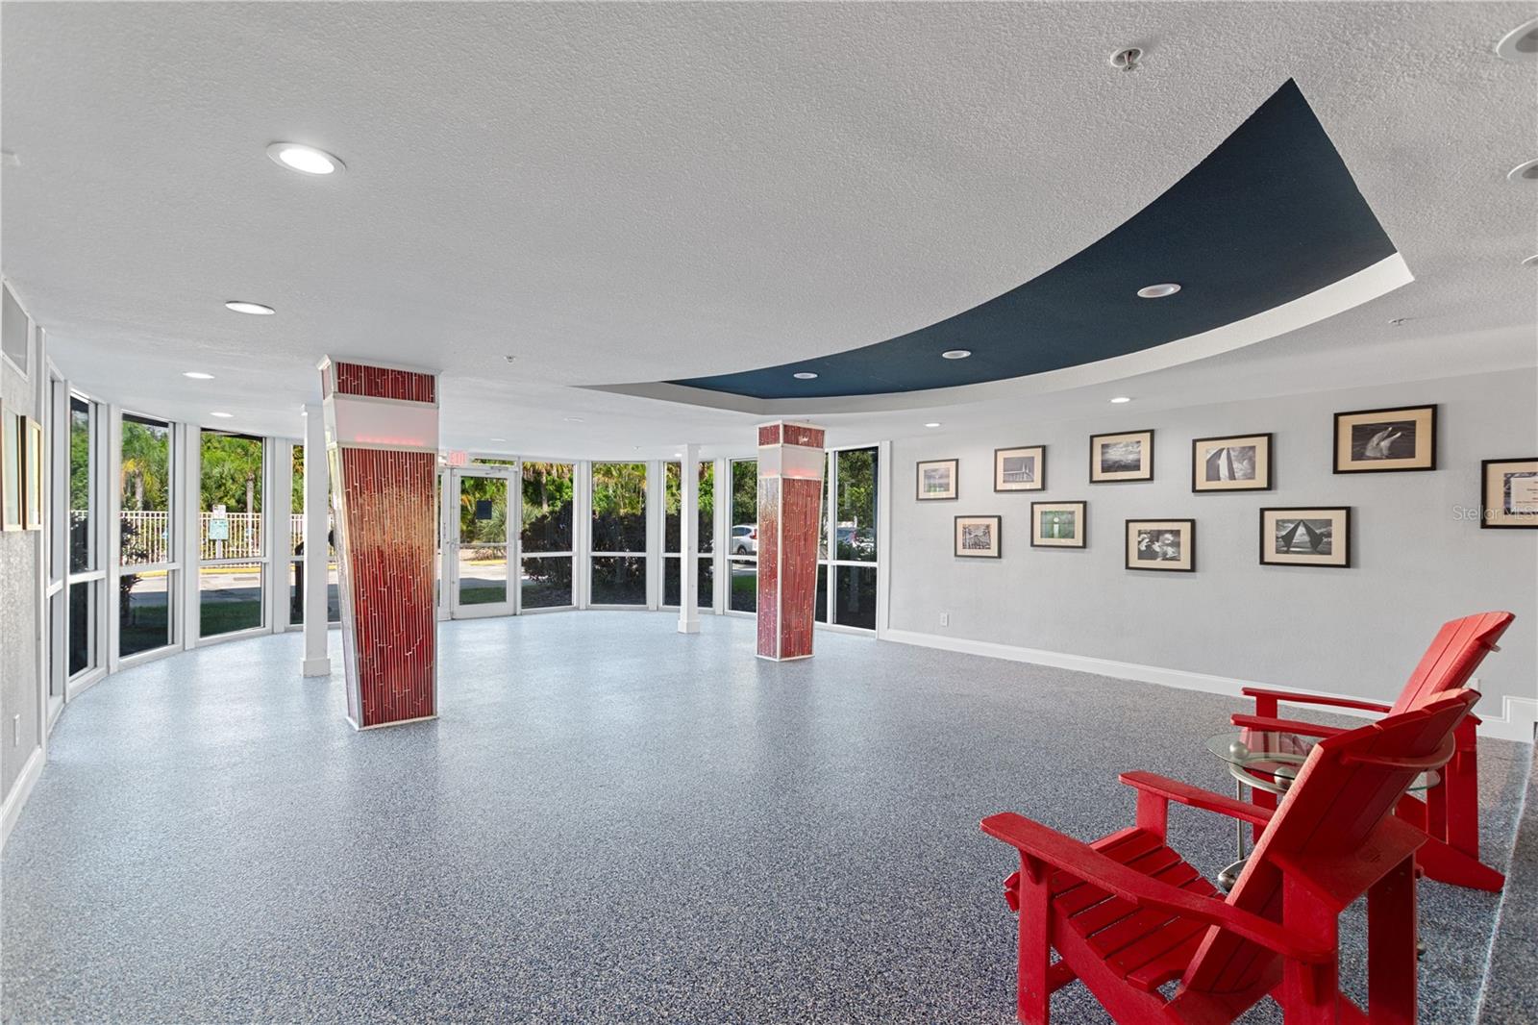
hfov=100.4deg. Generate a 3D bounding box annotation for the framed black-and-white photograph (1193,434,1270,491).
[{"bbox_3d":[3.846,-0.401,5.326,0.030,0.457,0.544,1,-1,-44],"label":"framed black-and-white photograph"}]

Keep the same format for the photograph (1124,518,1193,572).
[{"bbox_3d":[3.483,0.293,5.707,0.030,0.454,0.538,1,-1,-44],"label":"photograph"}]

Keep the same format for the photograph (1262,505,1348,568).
[{"bbox_3d":[4.173,0.191,4.999,0.030,0.475,0.547,2,-1,-43],"label":"photograph"}]

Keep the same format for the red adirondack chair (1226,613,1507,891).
[{"bbox_3d":[2.594,0.933,2.842,0.860,1.030,0.760,0,-1,37],"label":"red adirondack chair"}]

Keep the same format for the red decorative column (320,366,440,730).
[{"bbox_3d":[-2.670,0.220,4.425,0.660,2.420,0.420,2,-1,-40],"label":"red decorative column"}]

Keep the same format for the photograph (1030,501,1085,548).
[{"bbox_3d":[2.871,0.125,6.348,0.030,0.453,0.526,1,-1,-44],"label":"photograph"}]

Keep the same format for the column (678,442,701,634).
[{"bbox_3d":[-1.045,0.331,8.270,0.215,2.430,0.215,2,-1,-41],"label":"column"}]

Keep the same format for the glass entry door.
[{"bbox_3d":[-4.156,0.460,9.356,0.870,2.140,0.050,1,-1,-36],"label":"glass entry door"}]

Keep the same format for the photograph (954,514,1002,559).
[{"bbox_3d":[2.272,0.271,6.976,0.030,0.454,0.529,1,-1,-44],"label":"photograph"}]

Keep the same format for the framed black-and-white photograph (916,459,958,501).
[{"bbox_3d":[1.932,-0.369,7.385,0.030,0.475,0.547,2,-1,-43],"label":"framed black-and-white photograph"}]

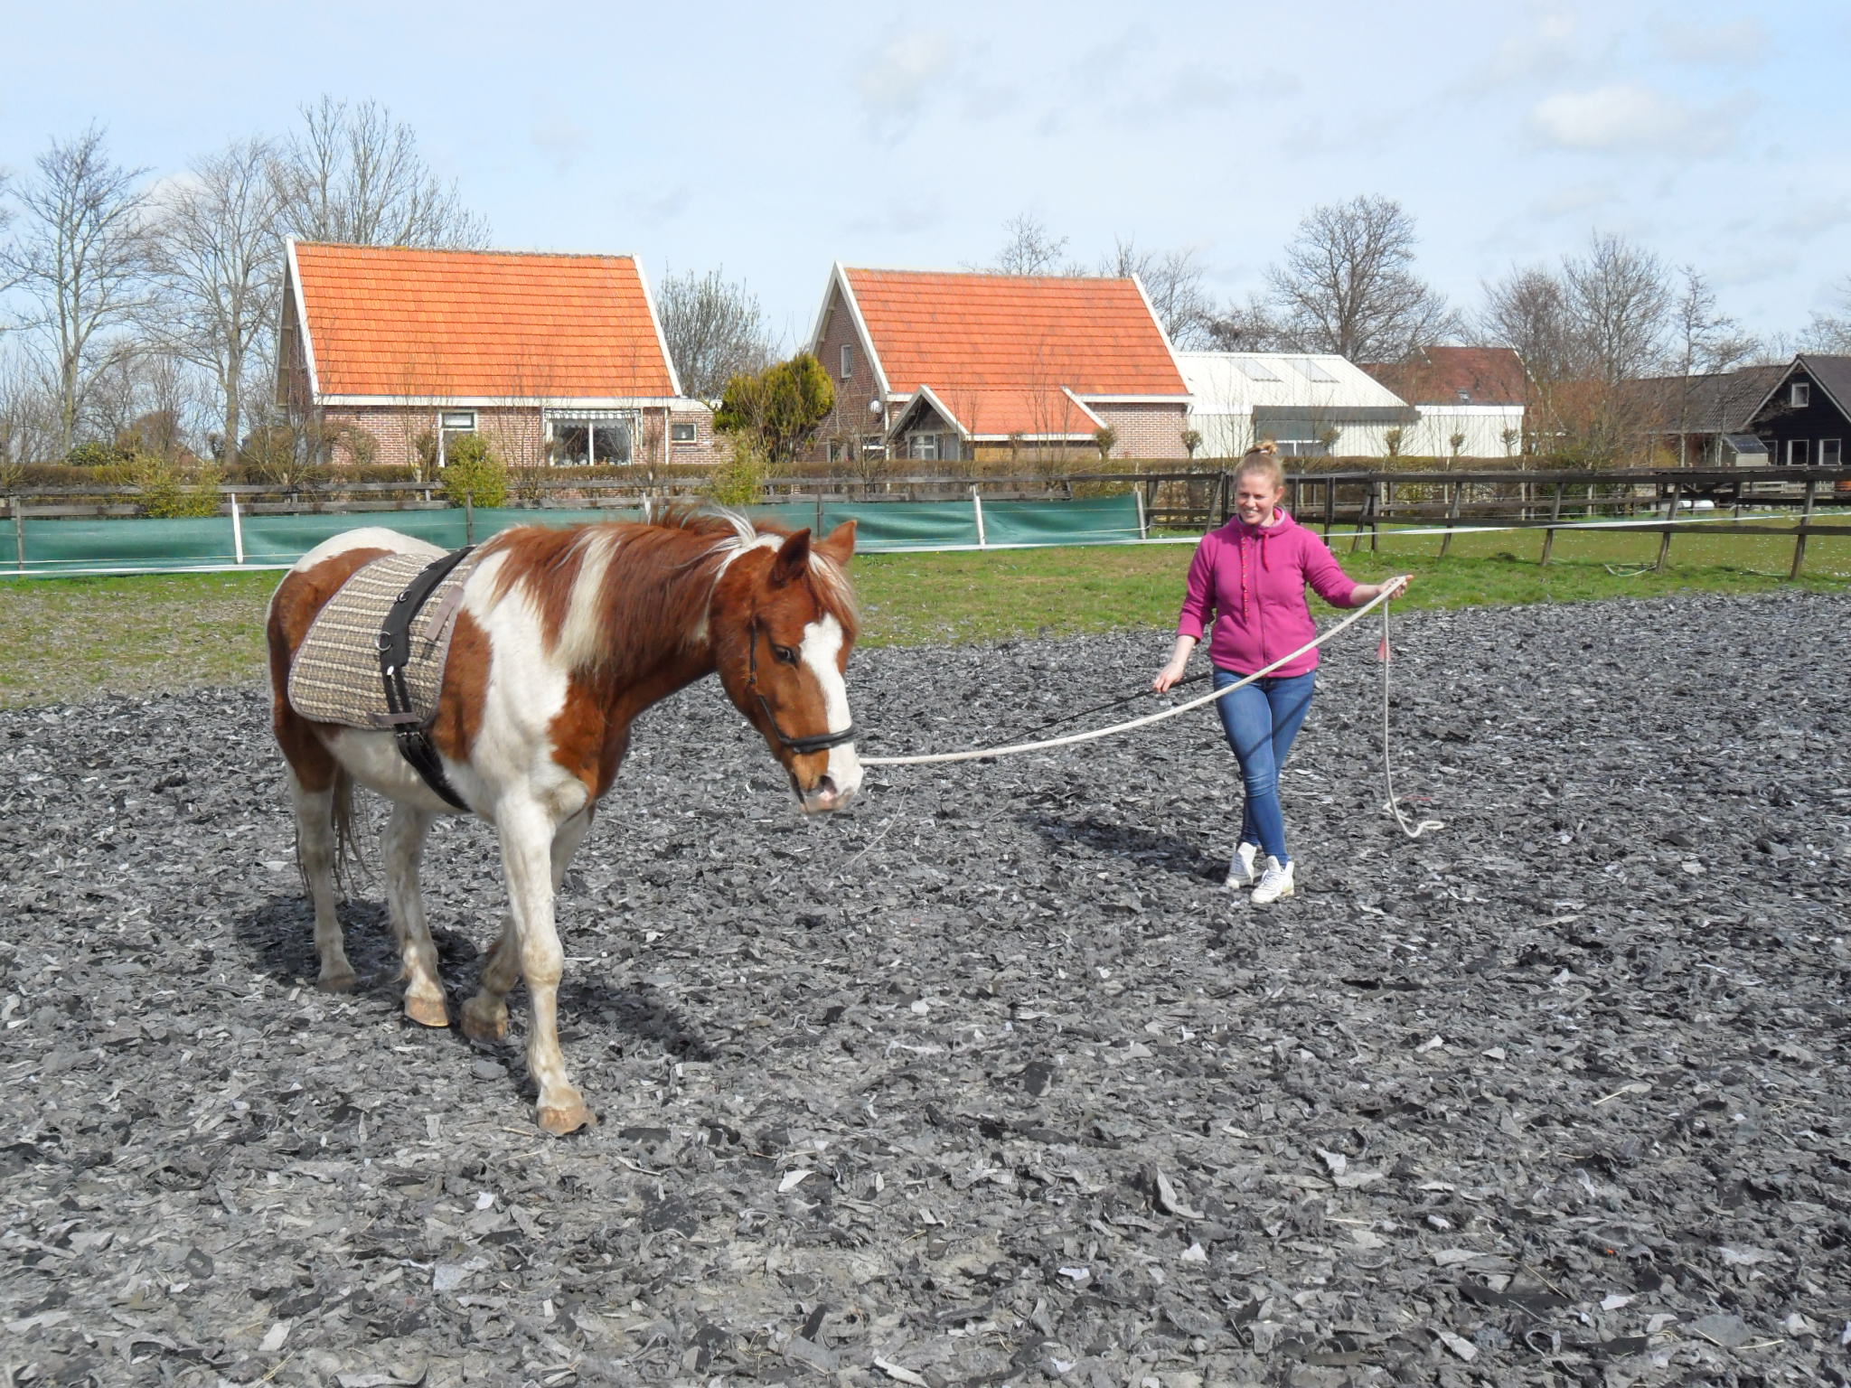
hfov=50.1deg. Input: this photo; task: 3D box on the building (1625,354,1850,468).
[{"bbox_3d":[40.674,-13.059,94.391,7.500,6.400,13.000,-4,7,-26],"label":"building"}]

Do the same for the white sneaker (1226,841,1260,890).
[{"bbox_3d":[1.210,0.657,7.464,0.105,0.135,0.260,3,8,20],"label":"white sneaker"}]

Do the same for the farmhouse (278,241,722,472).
[{"bbox_3d":[-10.426,-7.482,48.507,9.700,6.633,5.777,-4,7,-26],"label":"farmhouse"}]

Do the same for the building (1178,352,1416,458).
[{"bbox_3d":[8.864,-7.847,58.964,8.860,4.551,6.584,-4,7,-26],"label":"building"}]

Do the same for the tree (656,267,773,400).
[{"bbox_3d":[-7.656,-11.284,71.144,4.530,7.910,4.530,0,7,0],"label":"tree"}]

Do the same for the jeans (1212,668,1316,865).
[{"bbox_3d":[1.256,0.188,7.334,0.370,0.840,0.280,2,7,16],"label":"jeans"}]

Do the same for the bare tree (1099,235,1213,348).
[{"bbox_3d":[9.726,-13.975,82.906,5.160,10.190,5.160,0,7,0],"label":"bare tree"}]

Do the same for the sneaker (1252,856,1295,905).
[{"bbox_3d":[1.344,0.709,7.680,0.105,0.138,0.280,3,8,31],"label":"sneaker"}]

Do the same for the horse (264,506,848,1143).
[{"bbox_3d":[-1.137,0.258,5.542,0.660,1.570,2.360,-6,8,-39],"label":"horse"}]

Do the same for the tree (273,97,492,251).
[{"bbox_3d":[-19.264,-14.226,70.767,7.890,13.910,7.890,0,7,0],"label":"tree"}]

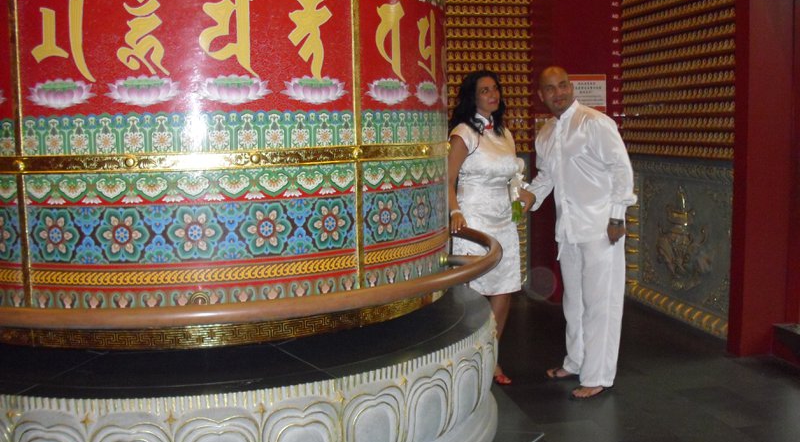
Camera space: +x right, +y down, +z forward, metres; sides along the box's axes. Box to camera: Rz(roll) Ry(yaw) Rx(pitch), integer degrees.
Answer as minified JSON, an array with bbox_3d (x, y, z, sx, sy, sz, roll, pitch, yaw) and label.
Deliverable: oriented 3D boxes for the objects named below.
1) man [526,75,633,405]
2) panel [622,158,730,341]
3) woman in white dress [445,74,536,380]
[{"bbox_3d":[1.002,0.034,4.850,0.600,1.760,0.500,5,8,43],"label":"man"},{"bbox_3d":[2.081,0.146,6.569,0.100,1.150,1.680,-2,6,-10],"label":"panel"},{"bbox_3d":[0.501,0.042,4.968,0.500,1.730,0.420,-6,8,-40],"label":"woman in white dress"}]

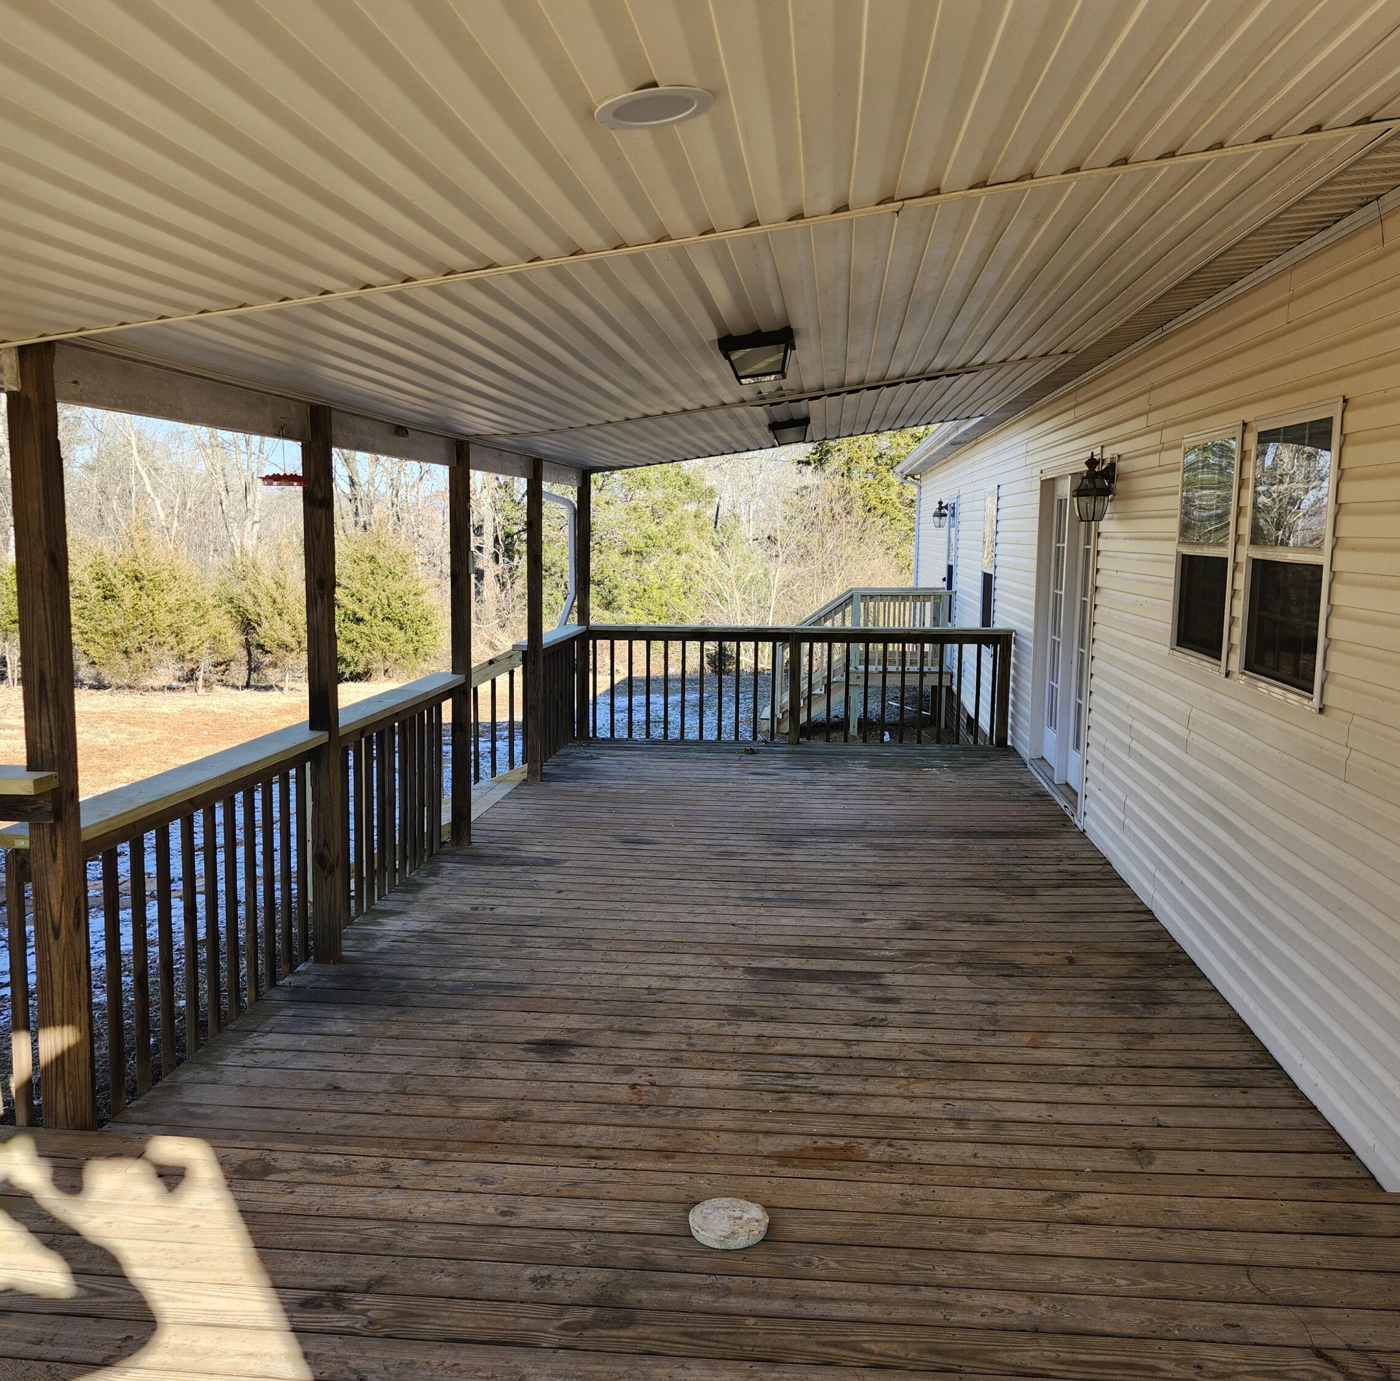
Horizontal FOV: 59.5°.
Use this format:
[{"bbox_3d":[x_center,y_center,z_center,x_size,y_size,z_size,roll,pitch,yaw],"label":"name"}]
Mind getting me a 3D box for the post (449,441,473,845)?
[{"bbox_3d":[-1.349,-0.253,6.883,0.088,2.271,0.088,1,7,6],"label":"post"}]

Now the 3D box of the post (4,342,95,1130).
[{"bbox_3d":[-1.710,0.204,3.256,0.088,2.244,0.088,1,7,6],"label":"post"}]

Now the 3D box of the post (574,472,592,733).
[{"bbox_3d":[-0.980,-0.699,10.328,0.088,2.271,0.088,1,7,6],"label":"post"}]

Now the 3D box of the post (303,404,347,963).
[{"bbox_3d":[-1.542,-0.007,4.984,0.088,2.271,0.088,1,7,6],"label":"post"}]

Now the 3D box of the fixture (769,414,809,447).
[{"bbox_3d":[0.592,-1.689,8.089,0.268,0.150,0.270,-6,7,7],"label":"fixture"}]

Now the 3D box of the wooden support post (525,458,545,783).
[{"bbox_3d":[-1.160,-0.478,8.620,0.088,2.271,0.088,1,7,6],"label":"wooden support post"}]

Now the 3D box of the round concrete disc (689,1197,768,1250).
[{"bbox_3d":[0.069,1.248,2.873,0.183,0.025,0.183,0,7,0],"label":"round concrete disc"}]

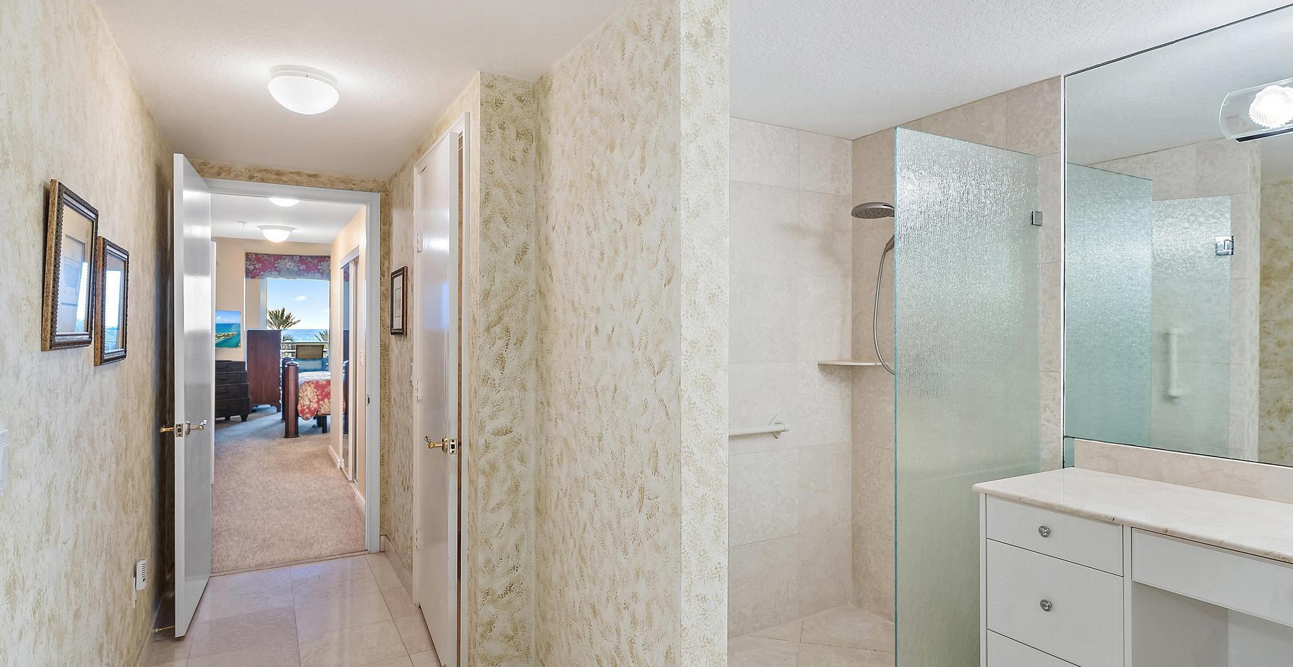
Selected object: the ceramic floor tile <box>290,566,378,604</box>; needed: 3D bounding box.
[{"bbox_3d":[-1.674,1.367,3.682,0.405,0.010,0.405,0,0,-29],"label":"ceramic floor tile"}]

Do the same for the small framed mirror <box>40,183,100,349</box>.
[{"bbox_3d":[-1.386,-0.146,1.654,0.028,0.366,0.412,3,-1,-29],"label":"small framed mirror"}]

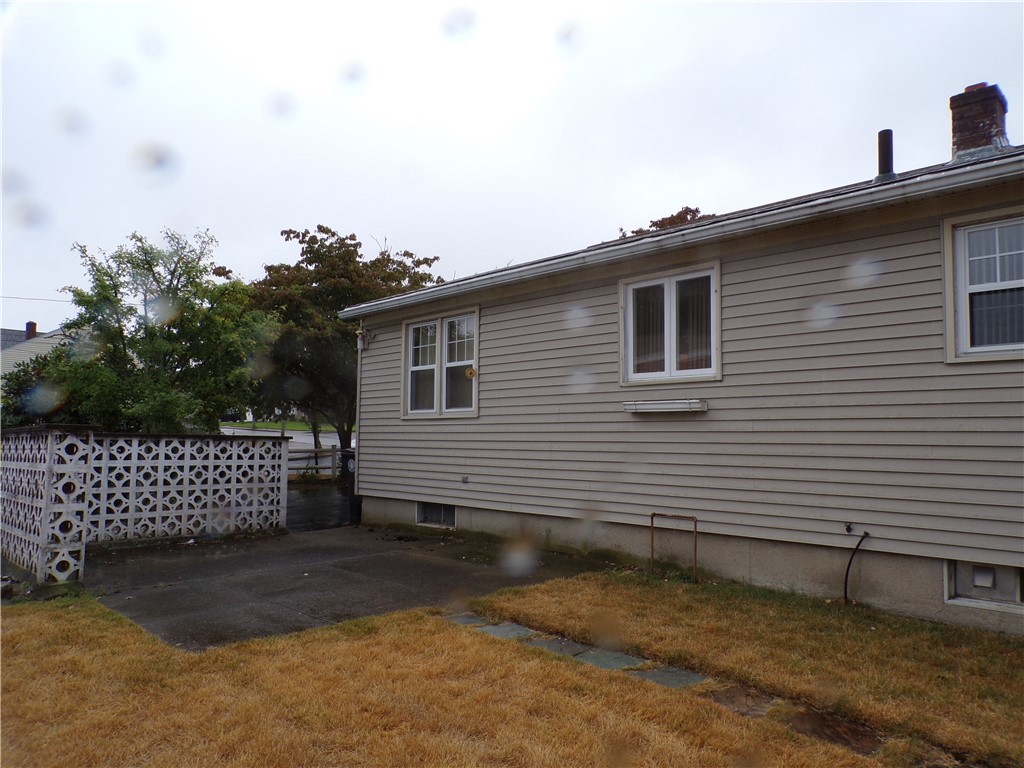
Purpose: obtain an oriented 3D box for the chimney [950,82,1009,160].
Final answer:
[{"bbox_3d":[5.366,-2.940,8.141,0.450,0.900,0.480,-4,-6,45],"label":"chimney"}]

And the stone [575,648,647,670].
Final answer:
[{"bbox_3d":[0.578,1.648,4.201,0.354,0.050,0.299,-4,-6,45],"label":"stone"}]

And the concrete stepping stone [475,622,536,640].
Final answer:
[{"bbox_3d":[-0.036,1.689,4.807,0.374,0.050,0.299,-4,-6,45],"label":"concrete stepping stone"}]

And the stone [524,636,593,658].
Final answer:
[{"bbox_3d":[0.298,1.666,4.477,0.415,0.050,0.299,-4,-6,45],"label":"stone"}]

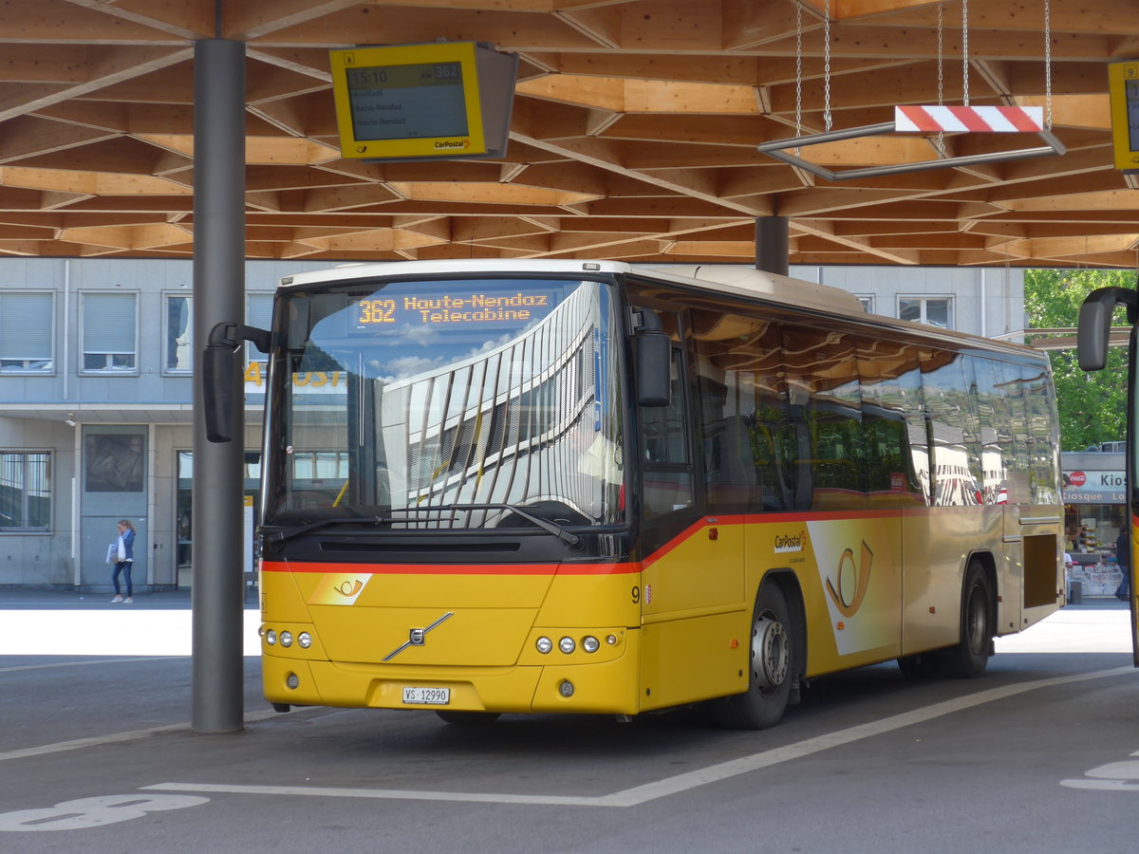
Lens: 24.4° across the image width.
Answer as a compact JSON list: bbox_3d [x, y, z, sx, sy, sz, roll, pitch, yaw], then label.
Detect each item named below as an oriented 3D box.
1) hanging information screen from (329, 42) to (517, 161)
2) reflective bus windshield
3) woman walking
[{"bbox_3d":[-0.978,-2.160,17.700,1.070,0.720,0.640,-1,-2,23],"label":"hanging information screen"},{"bbox_3d":[-0.785,-0.135,15.900,2.360,1.500,0.320,-1,-2,24],"label":"reflective bus windshield"},{"bbox_3d":[-8.800,2.650,52.000,0.520,1.650,0.480,1,-2,-20],"label":"woman walking"}]

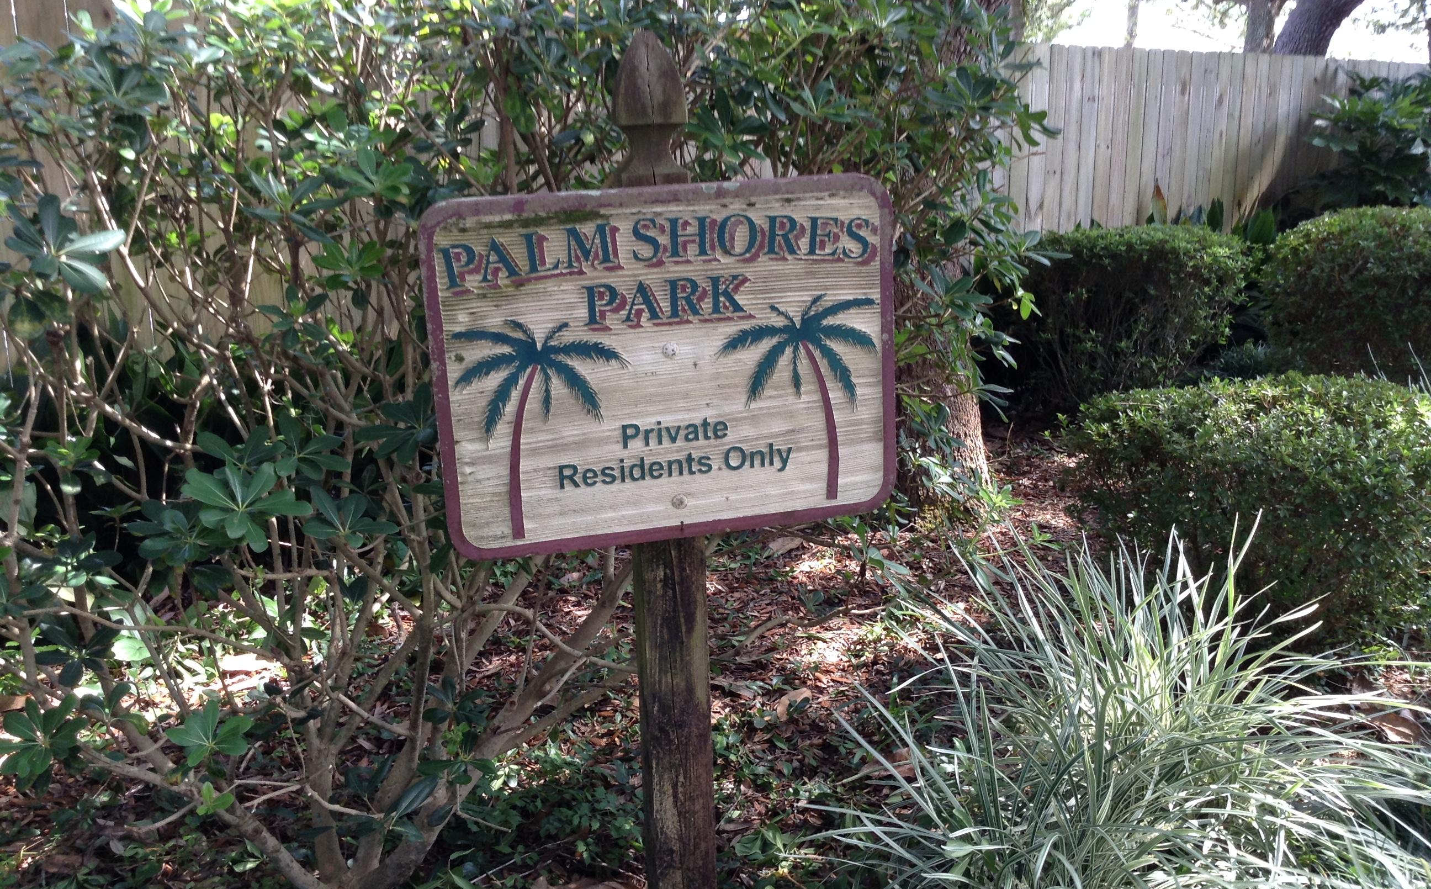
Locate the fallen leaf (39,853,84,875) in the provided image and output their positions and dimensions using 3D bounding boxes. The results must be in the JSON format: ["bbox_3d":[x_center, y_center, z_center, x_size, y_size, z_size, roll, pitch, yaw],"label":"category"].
[{"bbox_3d":[-1.290,0.826,2.688,0.088,0.021,0.056,-5,14,-18],"label":"fallen leaf"}]

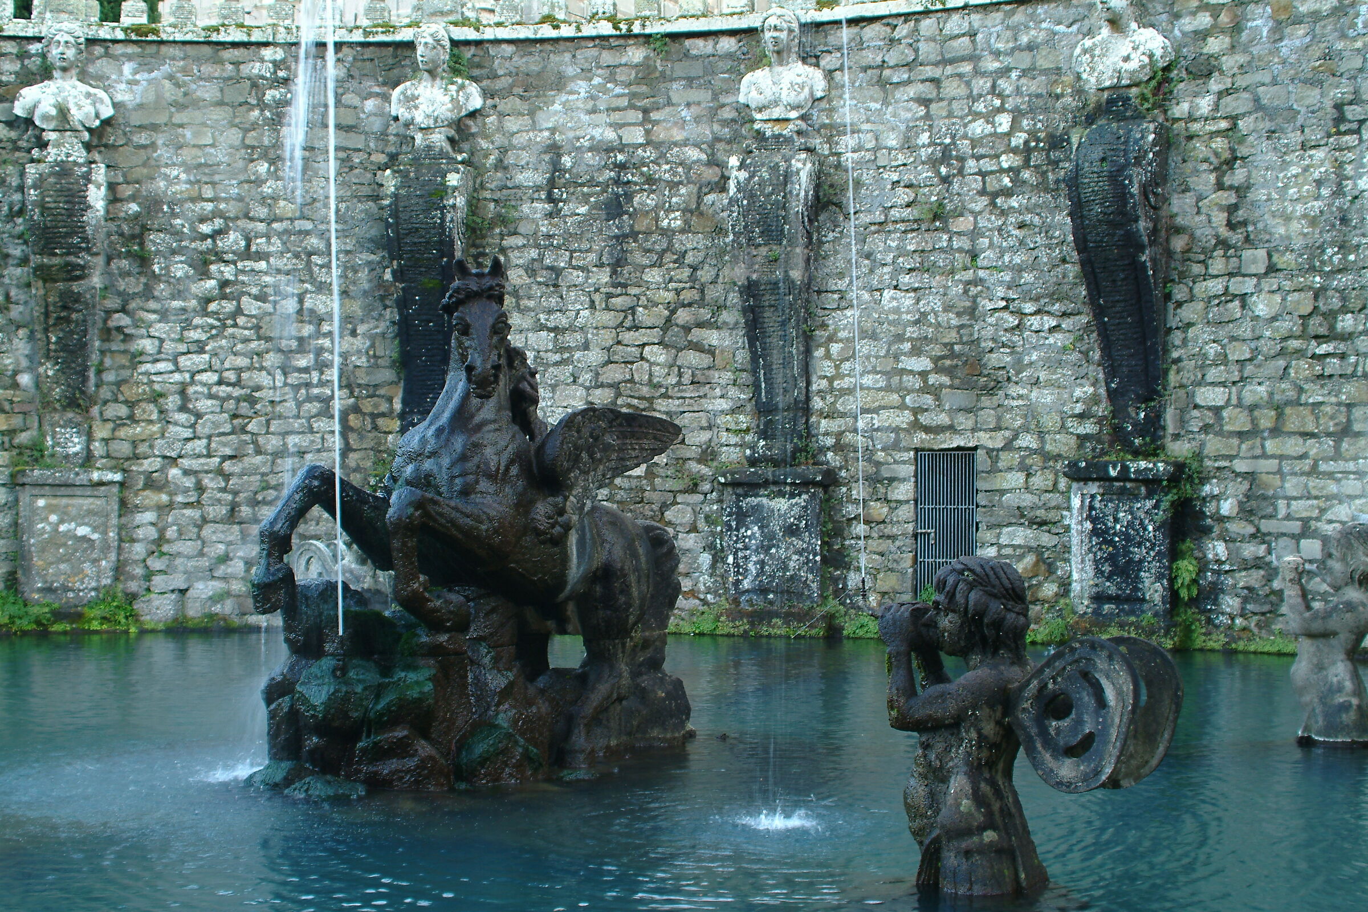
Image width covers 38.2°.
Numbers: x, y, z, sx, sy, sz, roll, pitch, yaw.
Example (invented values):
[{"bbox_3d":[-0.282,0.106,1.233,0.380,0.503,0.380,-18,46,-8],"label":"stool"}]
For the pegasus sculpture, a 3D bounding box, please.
[{"bbox_3d":[-1.010,0.270,9.300,1.300,2.280,1.950,0,0,37],"label":"pegasus sculpture"}]

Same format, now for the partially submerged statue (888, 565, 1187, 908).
[{"bbox_3d":[1.140,0.890,6.500,0.920,1.120,0.550,0,0,32],"label":"partially submerged statue"}]

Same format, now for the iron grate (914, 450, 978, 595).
[{"bbox_3d":[2.100,0.565,15.800,0.500,1.200,0.060,0,0,18],"label":"iron grate"}]

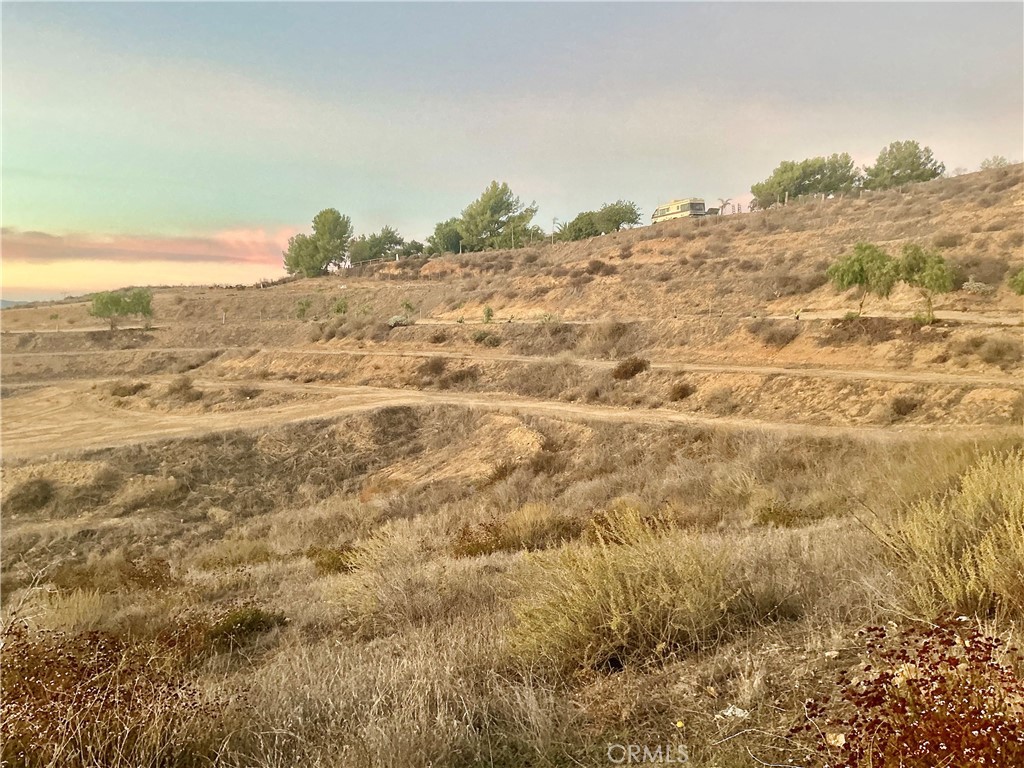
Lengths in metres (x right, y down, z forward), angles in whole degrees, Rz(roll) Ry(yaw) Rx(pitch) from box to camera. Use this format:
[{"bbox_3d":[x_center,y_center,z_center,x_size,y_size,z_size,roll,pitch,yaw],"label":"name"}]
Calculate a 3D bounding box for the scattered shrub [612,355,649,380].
[{"bbox_3d":[5.958,-0.786,42.000,1.850,1.150,1.600,0,5,0],"label":"scattered shrub"}]

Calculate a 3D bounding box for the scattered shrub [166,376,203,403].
[{"bbox_3d":[-17.792,0.299,45.000,1.900,1.350,1.600,0,5,0],"label":"scattered shrub"}]

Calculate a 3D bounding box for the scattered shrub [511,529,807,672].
[{"bbox_3d":[0.936,1.398,5.400,1.850,0.820,1.400,0,5,0],"label":"scattered shrub"}]

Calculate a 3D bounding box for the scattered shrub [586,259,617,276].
[{"bbox_3d":[9.076,-11.815,84.000,2.900,1.700,2.400,0,5,0],"label":"scattered shrub"}]

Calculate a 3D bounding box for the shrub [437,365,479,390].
[{"bbox_3d":[-2.939,-0.357,45.500,2.300,1.150,1.800,0,5,0],"label":"shrub"}]

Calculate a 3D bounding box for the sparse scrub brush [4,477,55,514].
[{"bbox_3d":[-13.398,3.096,23.000,1.350,1.000,1.200,0,5,0],"label":"sparse scrub brush"}]

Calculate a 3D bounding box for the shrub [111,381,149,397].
[{"bbox_3d":[-21.704,0.255,47.000,2.100,0.900,1.700,0,5,0],"label":"shrub"}]

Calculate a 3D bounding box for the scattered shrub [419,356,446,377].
[{"bbox_3d":[-4.463,-0.982,46.500,1.500,1.100,1.300,0,5,0],"label":"scattered shrub"}]

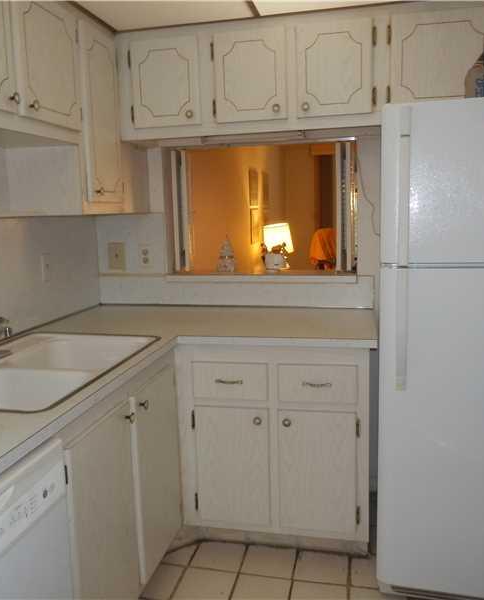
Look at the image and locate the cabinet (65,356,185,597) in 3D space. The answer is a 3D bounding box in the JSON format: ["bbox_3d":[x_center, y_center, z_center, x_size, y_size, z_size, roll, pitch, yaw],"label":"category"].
[{"bbox_3d":[-0.624,0.606,1.863,0.601,0.757,0.818,1,9,13],"label":"cabinet"}]

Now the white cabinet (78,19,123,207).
[{"bbox_3d":[-0.688,-0.693,2.163,0.318,0.687,0.343,1,9,13],"label":"white cabinet"}]

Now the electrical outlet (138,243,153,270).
[{"bbox_3d":[-0.469,-0.211,2.701,0.069,0.131,0.010,1,9,13],"label":"electrical outlet"}]

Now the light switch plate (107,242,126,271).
[{"bbox_3d":[-0.616,-0.214,2.732,0.088,0.137,0.015,1,9,13],"label":"light switch plate"}]

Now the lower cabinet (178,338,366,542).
[{"bbox_3d":[0.170,0.500,2.376,0.730,0.763,0.576,1,9,13],"label":"lower cabinet"}]

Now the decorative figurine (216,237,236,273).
[{"bbox_3d":[-0.080,-0.221,2.730,0.086,0.177,0.081,1,9,13],"label":"decorative figurine"}]

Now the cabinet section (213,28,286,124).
[{"bbox_3d":[0.064,-0.935,2.400,0.299,0.354,0.305,0,9,12],"label":"cabinet section"}]

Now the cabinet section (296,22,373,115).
[{"bbox_3d":[0.395,-0.933,2.328,0.296,0.354,0.305,0,9,12],"label":"cabinet section"}]

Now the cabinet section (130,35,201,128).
[{"bbox_3d":[-0.292,-0.937,2.478,0.299,0.354,0.305,0,9,12],"label":"cabinet section"}]

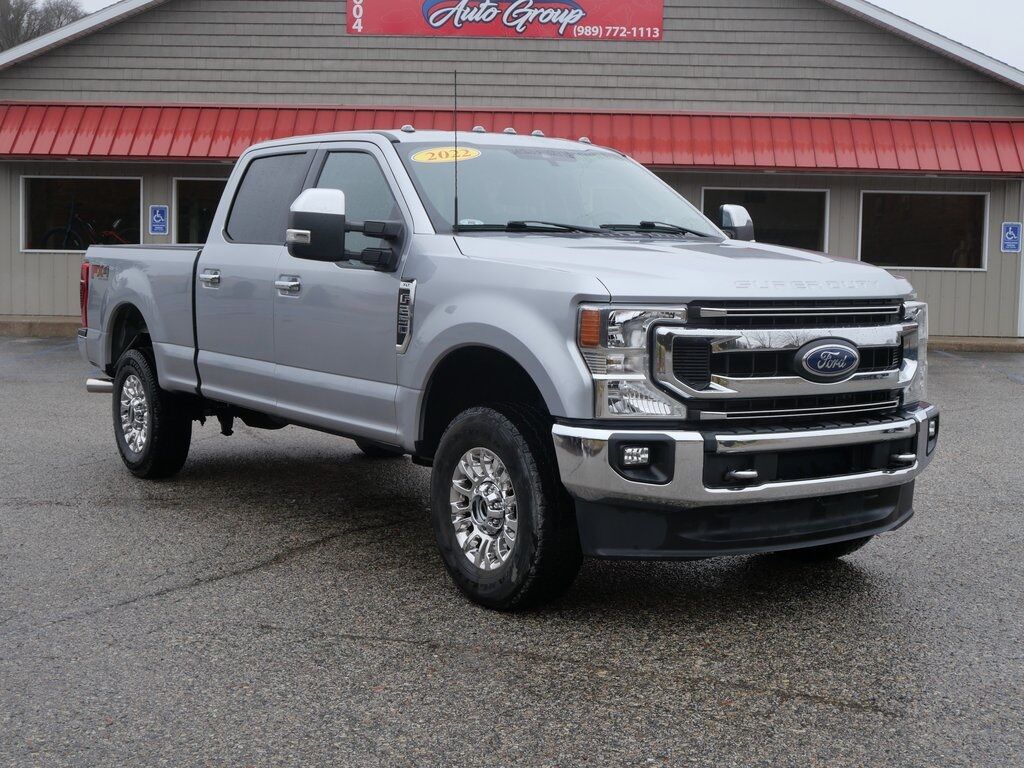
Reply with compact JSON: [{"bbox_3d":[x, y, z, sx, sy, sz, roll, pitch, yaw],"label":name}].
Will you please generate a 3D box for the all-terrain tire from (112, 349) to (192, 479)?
[{"bbox_3d":[-2.309,0.184,9.474,0.280,0.819,0.829,-3,6,-34],"label":"all-terrain tire"}]

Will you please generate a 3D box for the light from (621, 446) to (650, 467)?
[{"bbox_3d":[0.462,0.265,5.490,0.120,0.080,0.070,-3,6,-34],"label":"light"}]

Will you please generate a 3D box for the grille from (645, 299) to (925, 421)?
[{"bbox_3d":[1.175,-0.098,5.858,1.470,0.470,0.190,-3,6,-34],"label":"grille"}]

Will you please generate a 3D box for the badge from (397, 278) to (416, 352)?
[{"bbox_3d":[-0.461,-0.297,6.493,0.030,0.330,0.155,-3,6,-34],"label":"badge"}]

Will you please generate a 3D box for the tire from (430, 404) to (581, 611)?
[{"bbox_3d":[-0.031,0.509,6.130,0.280,0.819,0.829,-3,6,-34],"label":"tire"}]

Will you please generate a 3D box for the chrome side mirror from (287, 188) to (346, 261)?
[{"bbox_3d":[-0.865,-0.707,6.577,0.250,0.330,0.170,-3,6,-34],"label":"chrome side mirror"}]

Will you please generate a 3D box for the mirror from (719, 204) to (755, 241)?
[{"bbox_3d":[1.208,-0.805,7.990,0.250,0.330,0.170,-3,6,-34],"label":"mirror"}]

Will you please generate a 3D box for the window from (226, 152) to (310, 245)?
[{"bbox_3d":[-1.325,-0.989,8.016,0.050,0.550,0.780,22,-8,-34],"label":"window"}]

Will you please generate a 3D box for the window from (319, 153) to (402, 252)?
[{"bbox_3d":[-0.723,-0.872,7.121,0.050,0.590,1.070,22,-8,-34],"label":"window"}]

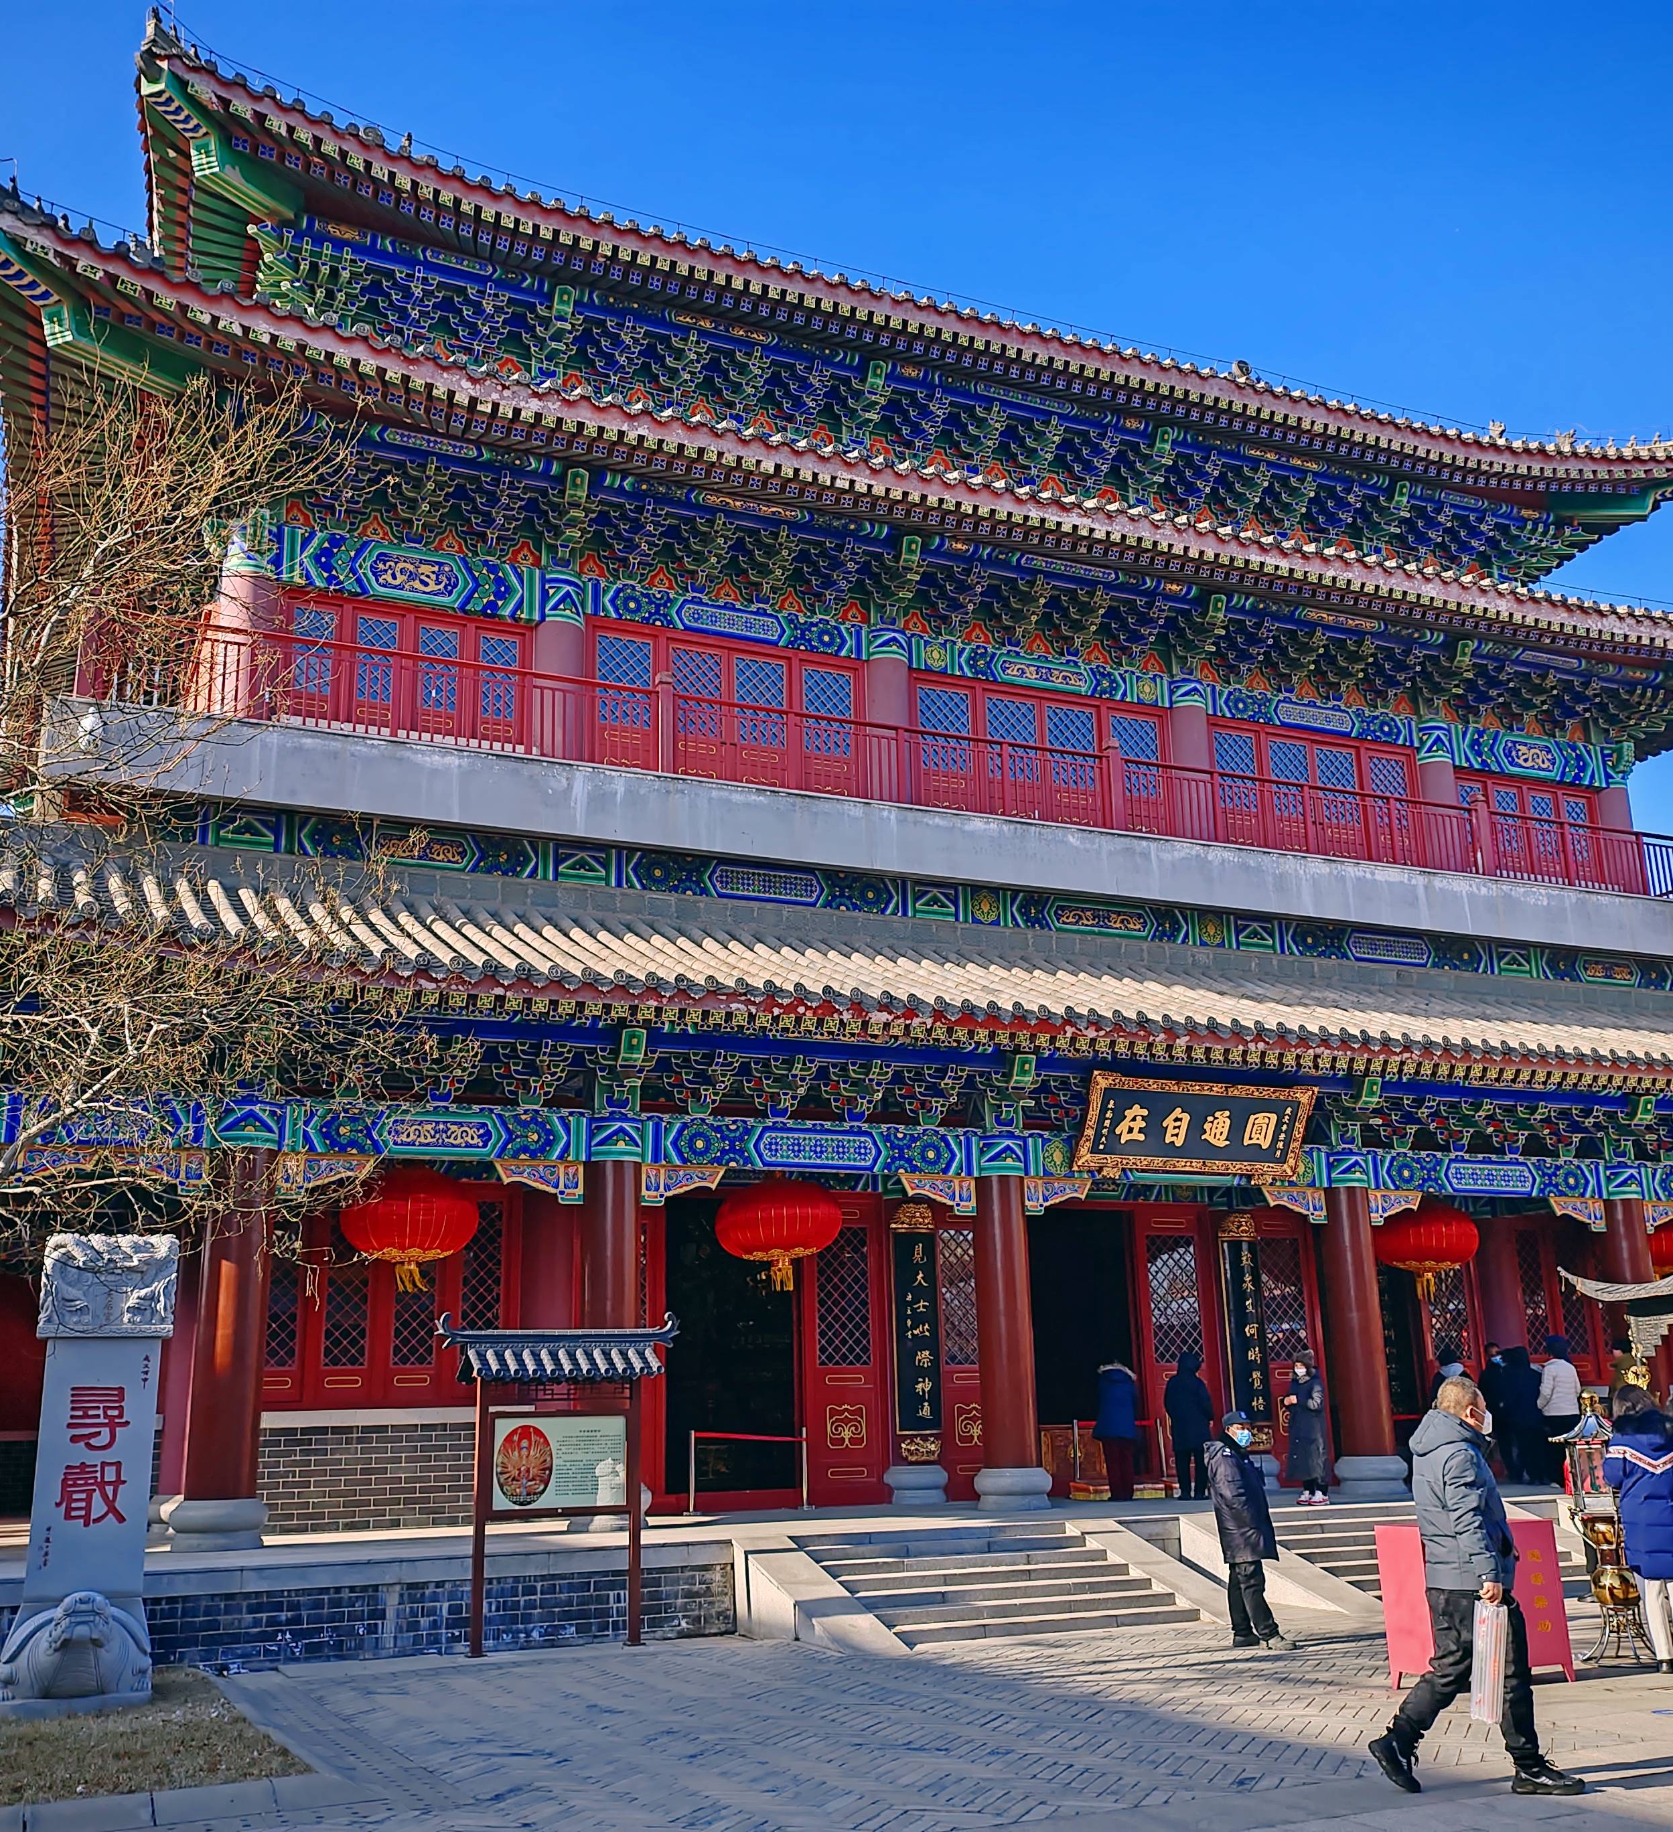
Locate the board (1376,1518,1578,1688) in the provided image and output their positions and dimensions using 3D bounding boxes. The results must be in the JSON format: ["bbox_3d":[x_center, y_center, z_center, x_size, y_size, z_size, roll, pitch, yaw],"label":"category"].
[{"bbox_3d":[3.942,4.243,11.726,1.122,0.955,0.240,-1,-15,-4],"label":"board"}]

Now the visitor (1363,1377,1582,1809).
[{"bbox_3d":[2.799,2.955,8.499,0.880,1.716,0.560,-1,-15,0],"label":"visitor"}]

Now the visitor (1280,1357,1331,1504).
[{"bbox_3d":[5.015,5.452,20.360,0.460,1.566,0.350,-16,-21,42],"label":"visitor"}]

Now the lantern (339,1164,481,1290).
[{"bbox_3d":[-4.471,3.274,19.993,1.440,1.250,1.440,6,-17,-24],"label":"lantern"}]

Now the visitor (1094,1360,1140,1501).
[{"bbox_3d":[3.463,6.353,23.565,0.520,1.641,0.420,4,-16,-20],"label":"visitor"}]

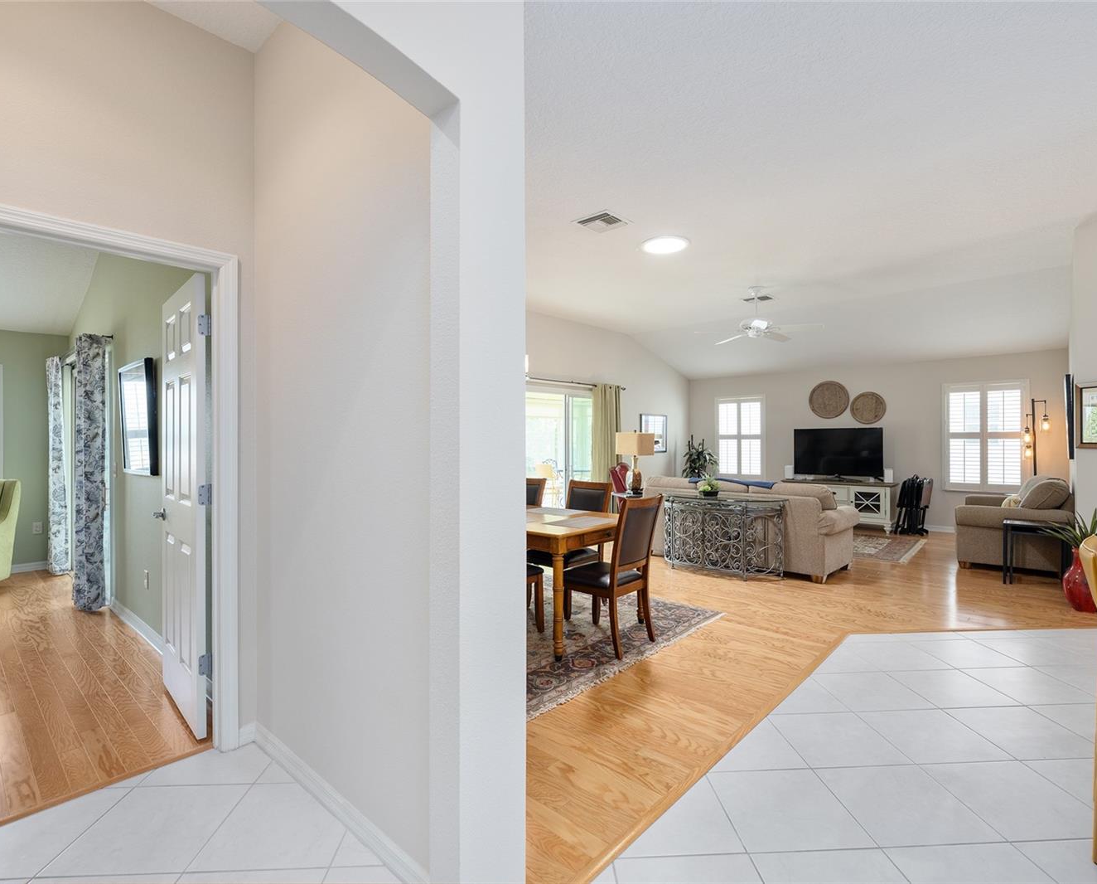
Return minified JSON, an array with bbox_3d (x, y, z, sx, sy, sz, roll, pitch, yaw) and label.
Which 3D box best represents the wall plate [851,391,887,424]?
[{"bbox_3d":[4.895,-0.516,8.444,0.480,0.480,0.040,0,0,42],"label":"wall plate"}]

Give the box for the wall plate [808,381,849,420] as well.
[{"bbox_3d":[4.519,-0.675,8.909,0.620,0.620,0.040,0,0,43],"label":"wall plate"}]

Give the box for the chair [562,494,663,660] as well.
[{"bbox_3d":[0.384,0.807,3.567,0.580,0.970,0.460,0,0,42],"label":"chair"}]

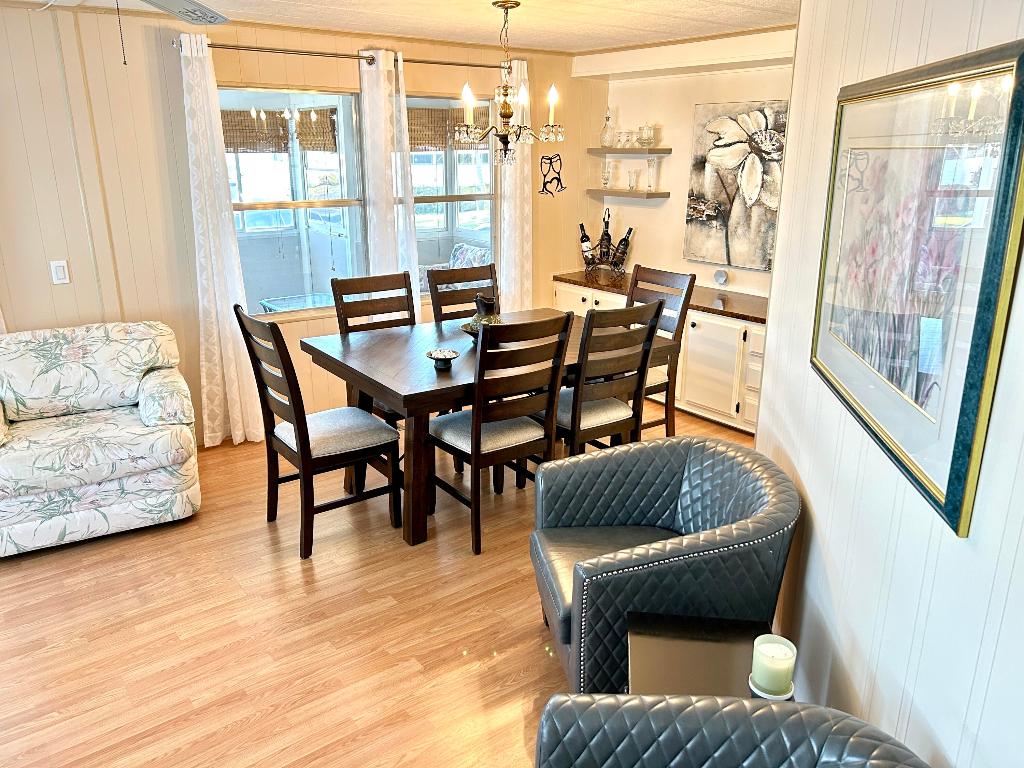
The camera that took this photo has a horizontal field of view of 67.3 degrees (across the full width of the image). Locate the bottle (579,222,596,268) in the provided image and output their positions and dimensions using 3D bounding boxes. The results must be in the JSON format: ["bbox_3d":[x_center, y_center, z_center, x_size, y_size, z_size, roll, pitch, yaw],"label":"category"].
[{"bbox_3d":[0.567,-1.055,5.857,0.075,0.315,0.075,-13,0,0],"label":"bottle"}]

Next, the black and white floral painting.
[{"bbox_3d":[1.448,-1.290,5.015,0.035,1.020,0.707,-13,21,-35],"label":"black and white floral painting"}]

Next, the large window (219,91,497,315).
[{"bbox_3d":[-0.854,-1.154,4.850,1.930,1.280,0.100,-12,21,-35],"label":"large window"}]

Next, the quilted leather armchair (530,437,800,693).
[{"bbox_3d":[0.488,0.614,2.425,0.725,0.745,0.735,-3,17,-9],"label":"quilted leather armchair"}]

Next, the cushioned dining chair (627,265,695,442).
[{"bbox_3d":[0.654,-0.114,4.347,0.530,1.020,0.470,-12,20,-33],"label":"cushioned dining chair"}]

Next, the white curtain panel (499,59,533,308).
[{"bbox_3d":[0.026,-1.088,5.439,0.310,2.240,0.100,-12,21,-35],"label":"white curtain panel"}]

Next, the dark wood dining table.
[{"bbox_3d":[-0.103,0.155,3.914,1.530,0.758,1.073,-11,20,-33],"label":"dark wood dining table"}]

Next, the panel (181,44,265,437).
[{"bbox_3d":[-1.633,-0.705,4.201,0.330,2.220,0.130,-13,21,-35],"label":"panel"}]

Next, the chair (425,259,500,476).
[{"bbox_3d":[-0.130,-0.103,4.278,0.470,1.030,0.570,-13,21,-35],"label":"chair"}]

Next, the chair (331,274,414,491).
[{"bbox_3d":[-0.573,-0.015,3.991,0.470,1.030,0.570,-13,21,-35],"label":"chair"}]

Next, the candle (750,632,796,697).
[{"bbox_3d":[0.564,0.600,1.651,0.092,0.101,0.092,2,17,7],"label":"candle"}]

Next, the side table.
[{"bbox_3d":[0.438,0.898,1.810,0.346,0.560,0.360,2,17,7],"label":"side table"}]

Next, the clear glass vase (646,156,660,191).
[{"bbox_3d":[0.995,-1.476,5.396,0.075,0.217,0.075,-12,21,-35],"label":"clear glass vase"}]

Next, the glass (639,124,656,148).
[{"bbox_3d":[0.949,-1.739,5.384,0.125,0.160,0.125,0,17,0],"label":"glass"}]

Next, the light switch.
[{"bbox_3d":[-2.266,-0.558,3.864,0.070,0.115,0.012,-13,21,-35],"label":"light switch"}]

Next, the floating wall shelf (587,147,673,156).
[{"bbox_3d":[0.841,-1.679,5.549,0.240,0.040,0.617,-12,21,-35],"label":"floating wall shelf"}]

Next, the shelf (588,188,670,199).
[{"bbox_3d":[0.844,-1.395,5.635,0.240,0.040,0.610,-13,21,-35],"label":"shelf"}]

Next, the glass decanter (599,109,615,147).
[{"bbox_3d":[0.710,-1.887,5.666,0.105,0.280,0.105,-13,21,-35],"label":"glass decanter"}]

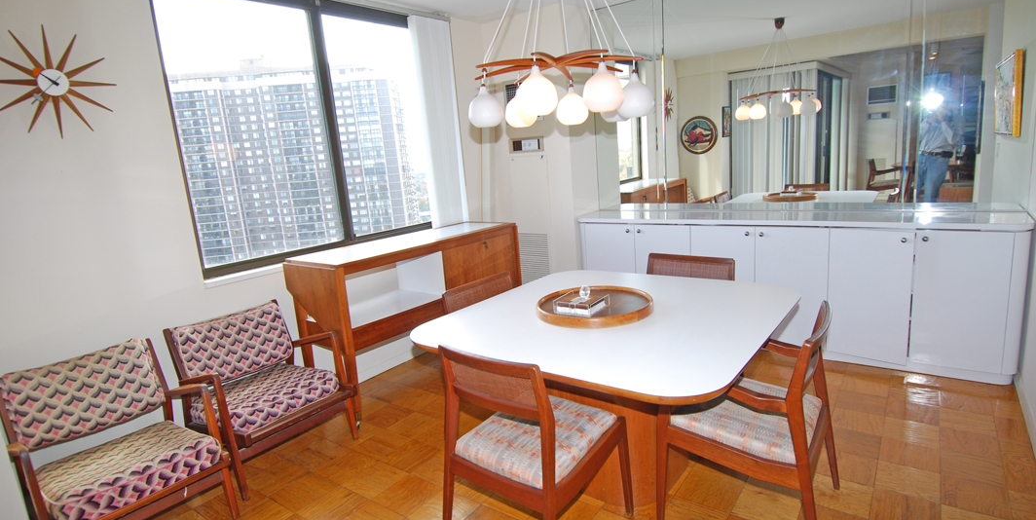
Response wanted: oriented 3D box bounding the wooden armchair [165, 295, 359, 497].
[{"bbox_3d":[-1.362,0.684,2.788,0.669,0.764,0.669,3,14,38],"label":"wooden armchair"}]

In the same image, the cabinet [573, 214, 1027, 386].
[{"bbox_3d":[1.702,0.145,3.671,2.655,0.906,0.487,3,14,38],"label":"cabinet"}]

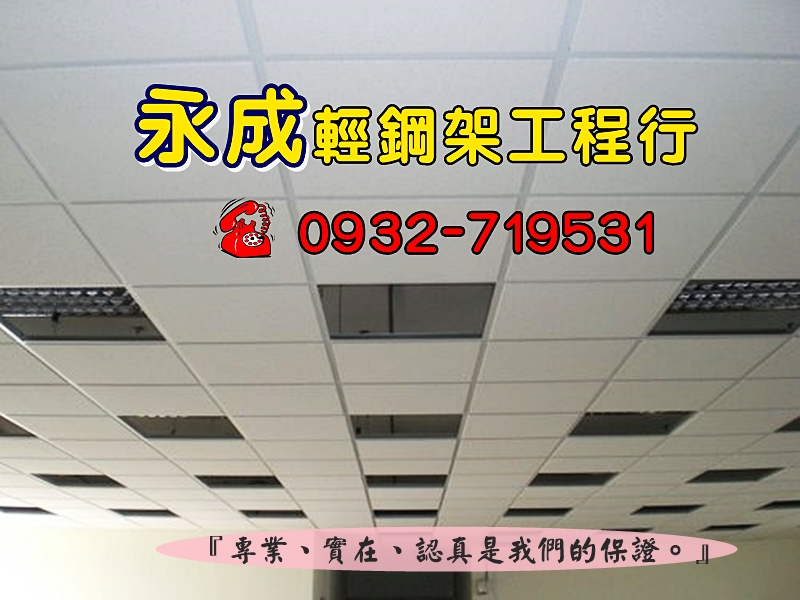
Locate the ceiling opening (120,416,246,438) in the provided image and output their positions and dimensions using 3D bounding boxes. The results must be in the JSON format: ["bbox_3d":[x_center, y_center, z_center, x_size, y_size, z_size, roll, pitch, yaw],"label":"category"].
[{"bbox_3d":[-1.169,0.686,4.792,0.585,0.050,0.585,-1,-21,0],"label":"ceiling opening"}]

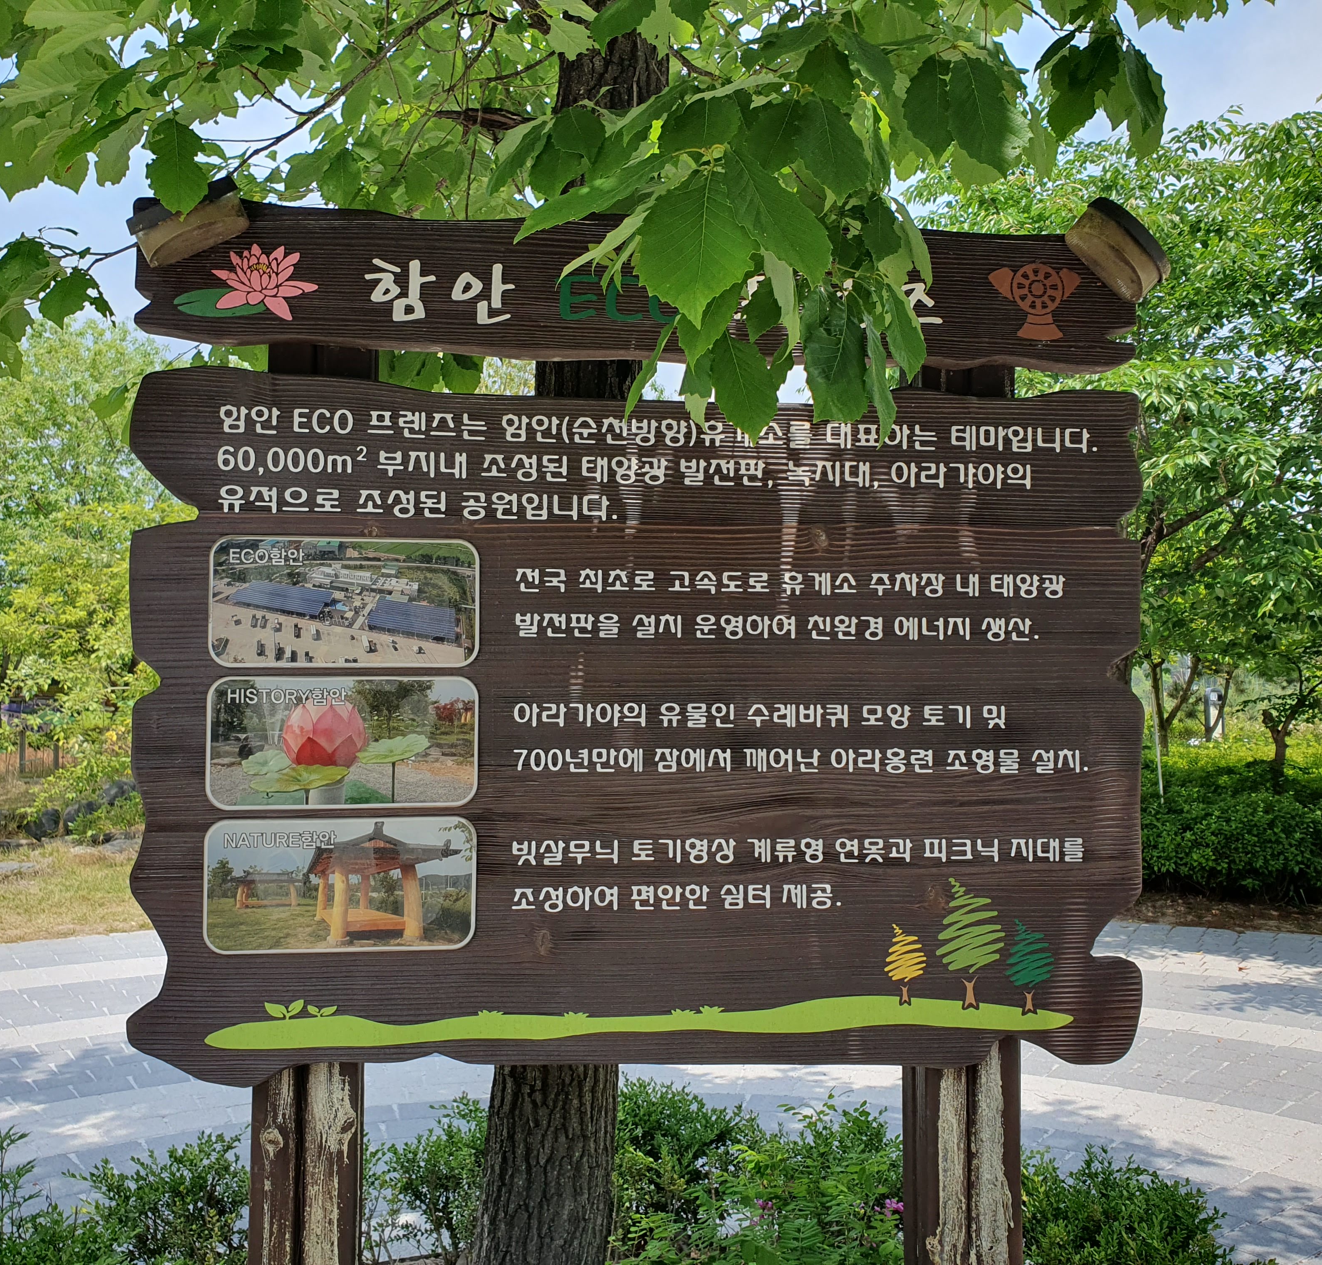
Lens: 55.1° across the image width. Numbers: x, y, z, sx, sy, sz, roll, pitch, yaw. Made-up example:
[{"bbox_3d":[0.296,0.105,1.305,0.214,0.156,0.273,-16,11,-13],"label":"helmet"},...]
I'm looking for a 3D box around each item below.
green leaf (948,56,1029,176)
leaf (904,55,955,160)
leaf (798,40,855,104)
[{"bbox_3d":[0.401,-0.632,1.550,0.088,0.140,0.045,-14,-3,1],"label":"green leaf"},{"bbox_3d":[0.381,-0.744,1.800,0.075,0.140,0.050,1,-3,-11],"label":"leaf"},{"bbox_3d":[0.228,-0.771,1.750,0.080,0.085,0.050,0,-3,6],"label":"leaf"}]

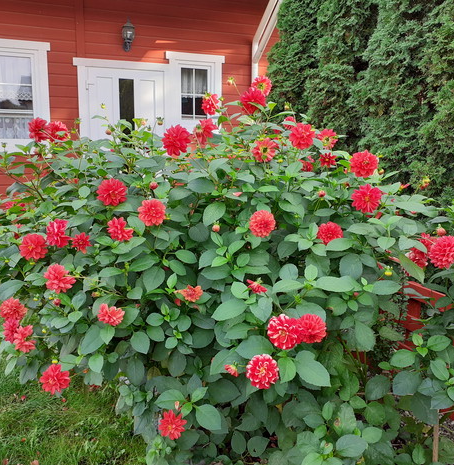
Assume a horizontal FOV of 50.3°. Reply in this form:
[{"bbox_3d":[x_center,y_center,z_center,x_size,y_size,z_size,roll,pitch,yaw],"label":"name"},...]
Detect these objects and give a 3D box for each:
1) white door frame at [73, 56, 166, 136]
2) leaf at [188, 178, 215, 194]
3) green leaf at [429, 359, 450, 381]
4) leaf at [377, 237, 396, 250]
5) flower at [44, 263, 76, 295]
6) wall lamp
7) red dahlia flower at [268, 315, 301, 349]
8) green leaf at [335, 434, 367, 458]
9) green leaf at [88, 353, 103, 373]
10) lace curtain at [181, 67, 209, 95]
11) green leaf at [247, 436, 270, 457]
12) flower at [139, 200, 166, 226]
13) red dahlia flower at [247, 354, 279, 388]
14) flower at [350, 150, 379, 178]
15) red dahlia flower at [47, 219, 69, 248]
[{"bbox_3d":[-1.305,-1.075,6.261,1.226,2.193,0.120,-3,10,-20],"label":"white door frame"},{"bbox_3d":[-0.095,-0.171,1.800,0.105,0.015,0.066,-3,41,-3],"label":"leaf"},{"bbox_3d":[0.694,0.449,1.580,0.050,0.014,0.090,-41,54,-18],"label":"green leaf"},{"bbox_3d":[0.567,0.039,1.720,0.063,0.015,0.080,0,41,0],"label":"leaf"},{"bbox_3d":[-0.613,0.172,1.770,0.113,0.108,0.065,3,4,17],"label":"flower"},{"bbox_3d":[-1.214,-2.448,5.978,0.158,0.405,0.205,-3,10,-20],"label":"wall lamp"},{"bbox_3d":[0.184,0.321,1.550,0.109,0.114,0.062,2,-11,7],"label":"red dahlia flower"},{"bbox_3d":[0.399,0.686,1.550,0.100,0.015,0.072,-13,48,-4],"label":"green leaf"},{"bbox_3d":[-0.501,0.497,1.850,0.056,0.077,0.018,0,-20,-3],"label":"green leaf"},{"bbox_3d":[-0.470,-2.186,7.000,0.420,0.420,0.050,-3,10,-21],"label":"lace curtain"},{"bbox_3d":[0.114,0.774,1.750,0.085,0.070,0.020,0,-30,0],"label":"green leaf"},{"bbox_3d":[-0.282,-0.073,1.820,0.102,0.102,0.060,1,-6,0],"label":"flower"},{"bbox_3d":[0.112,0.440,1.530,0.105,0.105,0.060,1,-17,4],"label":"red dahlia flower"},{"bbox_3d":[0.517,-0.255,1.820,0.108,0.105,0.062,1,-9,0],"label":"flower"},{"bbox_3d":[-0.579,0.000,1.652,0.089,0.094,0.059,5,-7,25],"label":"red dahlia flower"}]

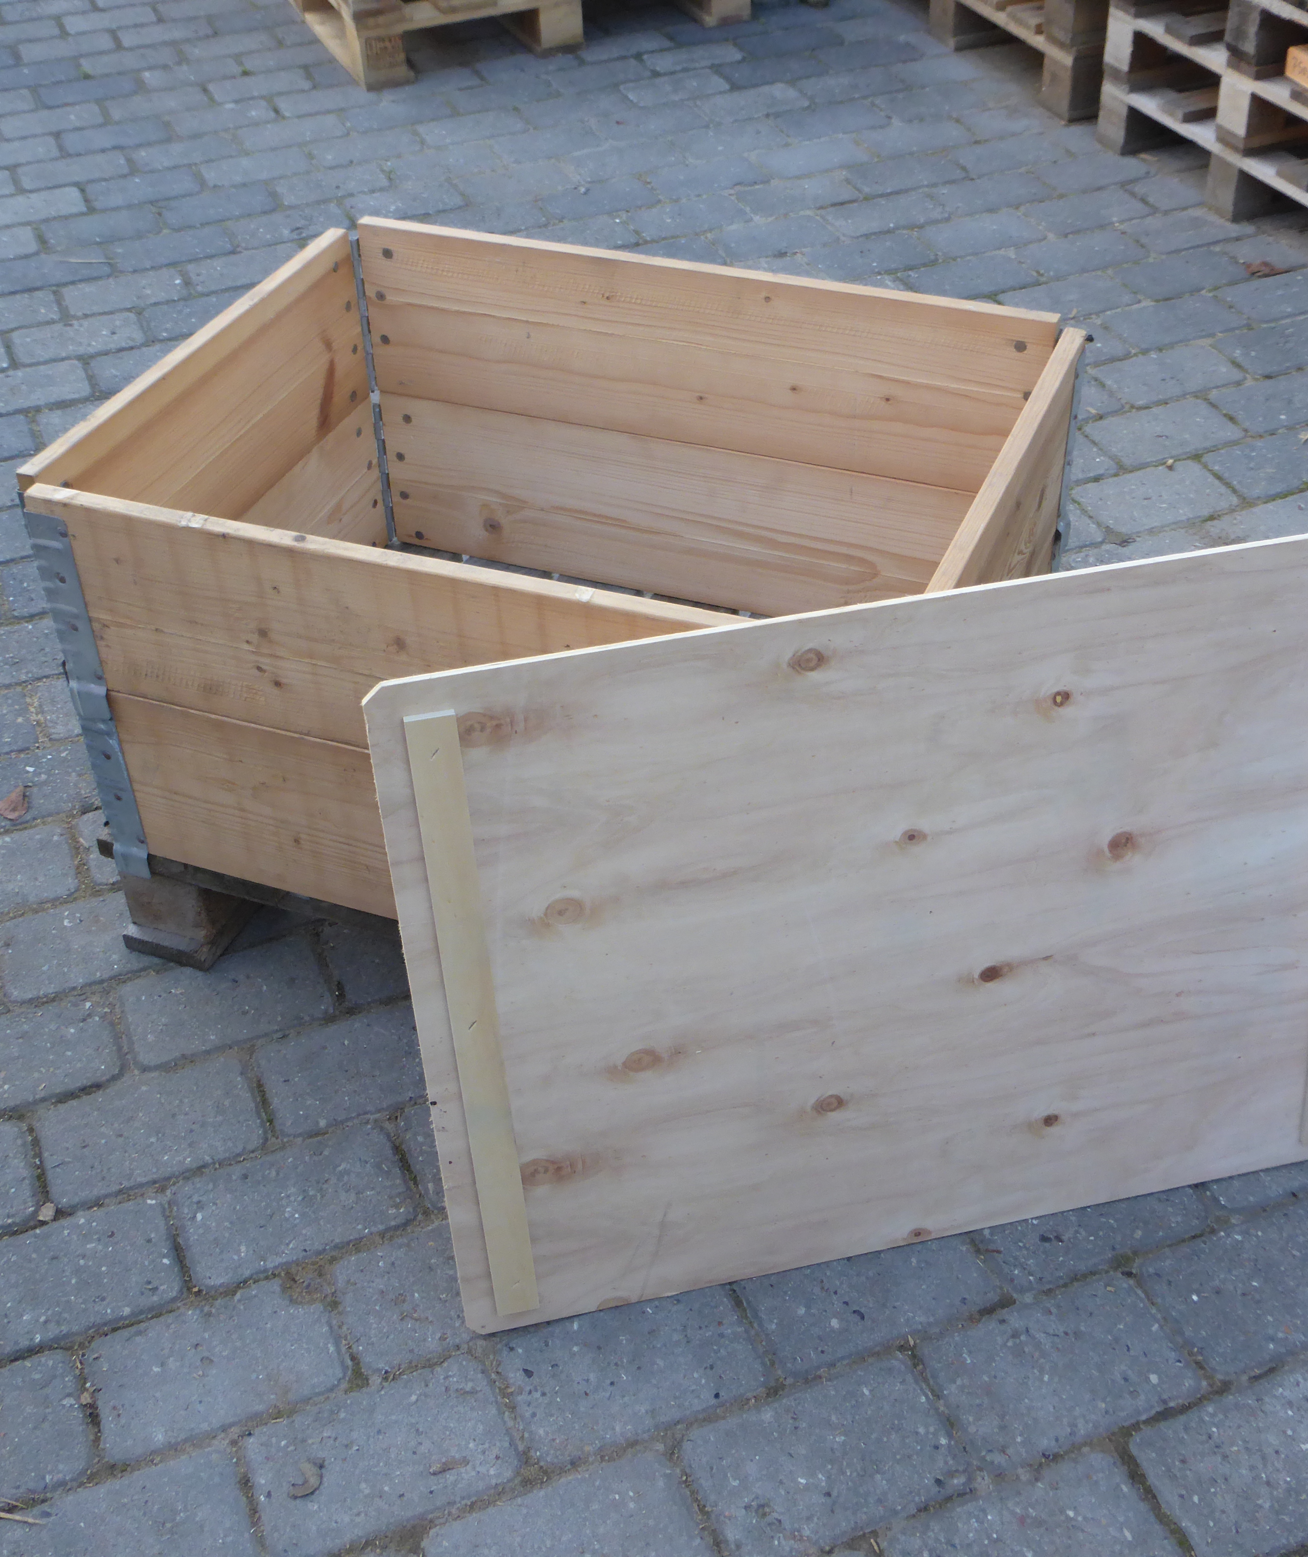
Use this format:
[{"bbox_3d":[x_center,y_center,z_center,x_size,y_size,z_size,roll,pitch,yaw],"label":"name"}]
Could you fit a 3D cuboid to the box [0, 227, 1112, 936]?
[{"bbox_3d":[-0.064,-0.186,1.780,0.796,0.398,0.606,13,41,18],"label":"box"}]

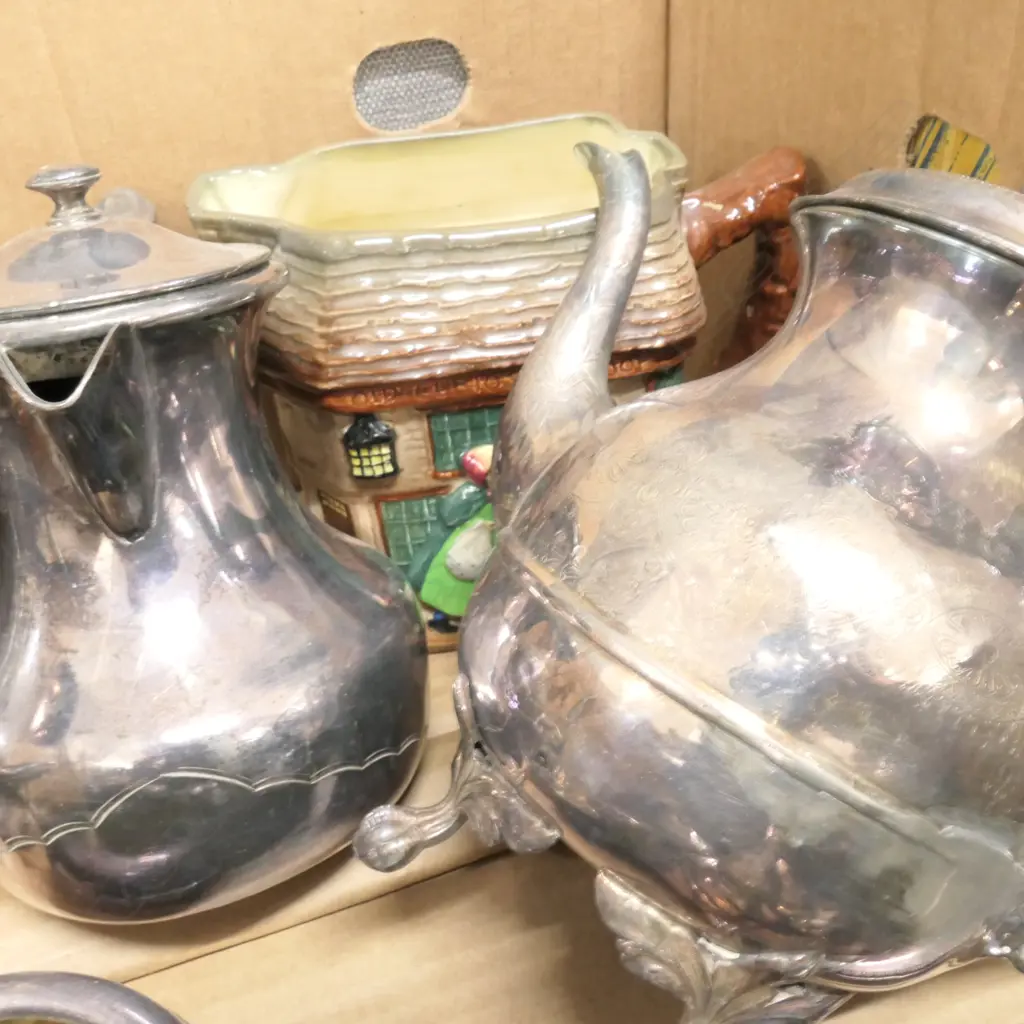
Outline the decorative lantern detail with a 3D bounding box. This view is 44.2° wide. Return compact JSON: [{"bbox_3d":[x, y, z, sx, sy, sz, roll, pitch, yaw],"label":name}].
[{"bbox_3d":[-0.042,-0.020,0.375,0.015,0.020,0.006,-7,33,-6],"label":"decorative lantern detail"}]

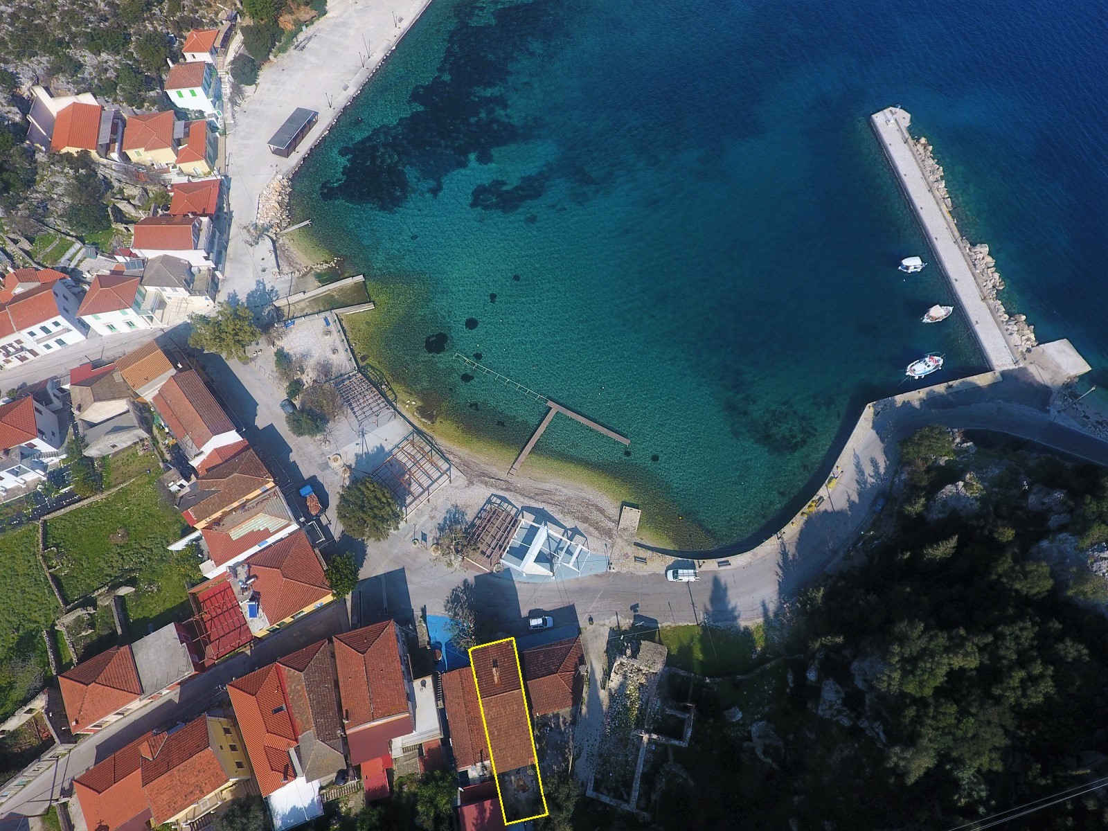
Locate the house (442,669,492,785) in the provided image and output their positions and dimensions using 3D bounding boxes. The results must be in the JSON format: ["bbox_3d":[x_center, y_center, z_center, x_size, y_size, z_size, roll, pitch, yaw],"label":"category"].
[{"bbox_3d":[-11.480,41.770,87.820,4.810,6.300,12.940,-13,62,-6],"label":"house"}]

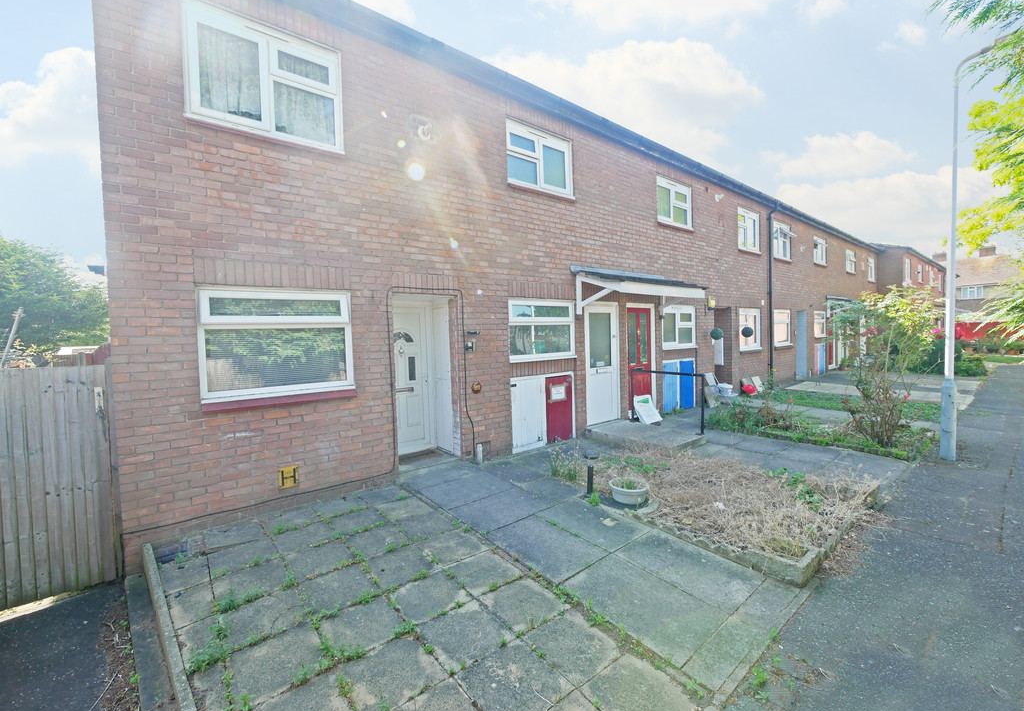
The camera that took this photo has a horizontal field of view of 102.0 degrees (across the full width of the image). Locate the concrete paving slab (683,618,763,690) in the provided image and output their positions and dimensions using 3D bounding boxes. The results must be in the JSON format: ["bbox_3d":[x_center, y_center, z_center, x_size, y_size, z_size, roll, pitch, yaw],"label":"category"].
[{"bbox_3d":[1.157,1.631,2.266,0.610,0.050,0.170,-4,5,-40],"label":"concrete paving slab"}]

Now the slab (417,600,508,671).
[{"bbox_3d":[-0.270,1.665,2.450,0.445,0.050,0.450,-3,5,-39],"label":"slab"}]

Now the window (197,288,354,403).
[{"bbox_3d":[-2.216,-0.121,4.023,1.310,1.030,0.100,-3,3,-38],"label":"window"}]

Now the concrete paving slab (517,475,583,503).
[{"bbox_3d":[0.424,1.498,4.573,0.460,0.050,0.600,-3,4,-38],"label":"concrete paving slab"}]

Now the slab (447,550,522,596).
[{"bbox_3d":[-0.208,1.637,3.117,0.440,0.045,0.445,-4,5,-38],"label":"slab"}]

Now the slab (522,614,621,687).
[{"bbox_3d":[0.355,1.678,2.376,0.440,0.050,0.440,-3,5,-39],"label":"slab"}]

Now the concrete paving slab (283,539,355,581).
[{"bbox_3d":[-1.454,1.598,3.213,0.450,0.050,0.440,-3,5,-39],"label":"concrete paving slab"}]

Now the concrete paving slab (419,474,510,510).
[{"bbox_3d":[-0.463,1.513,4.611,0.895,0.050,0.610,-3,5,-39],"label":"concrete paving slab"}]

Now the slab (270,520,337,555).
[{"bbox_3d":[-1.747,1.571,3.540,0.450,0.050,0.410,-3,5,-39],"label":"slab"}]

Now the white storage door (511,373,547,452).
[{"bbox_3d":[0.225,0.844,6.135,0.640,1.080,0.050,-4,3,-38],"label":"white storage door"}]

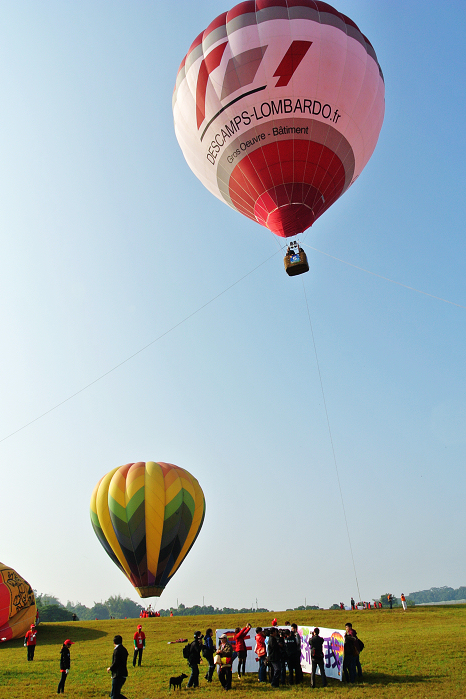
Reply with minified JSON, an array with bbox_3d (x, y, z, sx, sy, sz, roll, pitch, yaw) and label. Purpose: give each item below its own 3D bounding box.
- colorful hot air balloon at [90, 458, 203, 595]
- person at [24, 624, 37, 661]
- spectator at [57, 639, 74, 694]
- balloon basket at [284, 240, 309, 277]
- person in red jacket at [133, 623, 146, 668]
[{"bbox_3d":[-12.138,25.940,76.356,17.000,18.500,17.000,-5,-26,-2],"label":"colorful hot air balloon"},{"bbox_3d":[-10.396,15.149,27.102,0.560,1.650,0.360,9,-28,-20],"label":"person"},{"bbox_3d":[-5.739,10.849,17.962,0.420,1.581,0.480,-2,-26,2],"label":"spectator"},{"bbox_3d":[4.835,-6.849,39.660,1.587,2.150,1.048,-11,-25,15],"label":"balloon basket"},{"bbox_3d":[-4.425,13.943,24.686,0.560,1.709,0.360,9,-28,-20],"label":"person in red jacket"}]

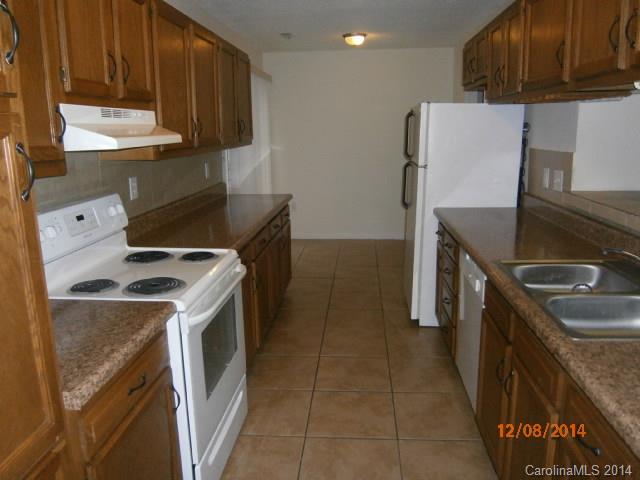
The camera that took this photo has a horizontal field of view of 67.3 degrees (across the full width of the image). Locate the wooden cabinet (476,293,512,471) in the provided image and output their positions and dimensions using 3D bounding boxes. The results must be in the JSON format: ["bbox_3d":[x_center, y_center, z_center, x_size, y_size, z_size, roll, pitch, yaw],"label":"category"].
[{"bbox_3d":[1.015,0.567,1.987,0.580,0.770,0.450,0,13,5],"label":"wooden cabinet"}]

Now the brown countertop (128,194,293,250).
[{"bbox_3d":[-0.647,-0.162,3.417,0.635,0.040,1.965,1,13,5],"label":"brown countertop"}]

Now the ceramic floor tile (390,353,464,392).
[{"bbox_3d":[0.669,0.838,3.000,0.453,0.012,0.445,0,13,5],"label":"ceramic floor tile"}]

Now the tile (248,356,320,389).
[{"bbox_3d":[-0.247,0.845,3.079,0.453,0.012,0.445,0,13,5],"label":"tile"}]

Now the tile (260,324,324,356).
[{"bbox_3d":[-0.210,0.747,3.511,0.453,0.012,0.445,0,13,5],"label":"tile"}]

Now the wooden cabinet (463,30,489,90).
[{"bbox_3d":[1.352,-1.354,3.632,0.340,0.380,0.830,1,13,5],"label":"wooden cabinet"}]

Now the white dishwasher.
[{"bbox_3d":[1.079,0.489,2.544,0.590,0.810,0.595,1,13,5],"label":"white dishwasher"}]

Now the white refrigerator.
[{"bbox_3d":[1.091,-0.222,3.909,0.735,1.675,0.740,1,13,5],"label":"white refrigerator"}]

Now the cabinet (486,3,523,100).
[{"bbox_3d":[1.244,-1.090,2.831,0.320,0.490,0.750,0,13,5],"label":"cabinet"}]

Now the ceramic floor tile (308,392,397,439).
[{"bbox_3d":[0.177,0.952,2.626,0.459,0.010,0.442,1,13,5],"label":"ceramic floor tile"}]

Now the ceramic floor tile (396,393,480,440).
[{"bbox_3d":[0.632,0.937,2.567,0.453,0.012,0.445,0,13,5],"label":"ceramic floor tile"}]

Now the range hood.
[{"bbox_3d":[-0.882,-0.452,1.931,0.410,0.148,0.745,1,13,5],"label":"range hood"}]

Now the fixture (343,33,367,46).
[{"bbox_3d":[0.375,-2.161,5.188,0.255,0.105,0.255,0,13,5],"label":"fixture"}]

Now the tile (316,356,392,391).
[{"bbox_3d":[0.214,0.851,3.056,0.459,0.010,0.446,1,13,5],"label":"tile"}]

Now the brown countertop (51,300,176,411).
[{"bbox_3d":[-0.826,0.304,1.426,0.620,0.040,0.590,1,13,5],"label":"brown countertop"}]

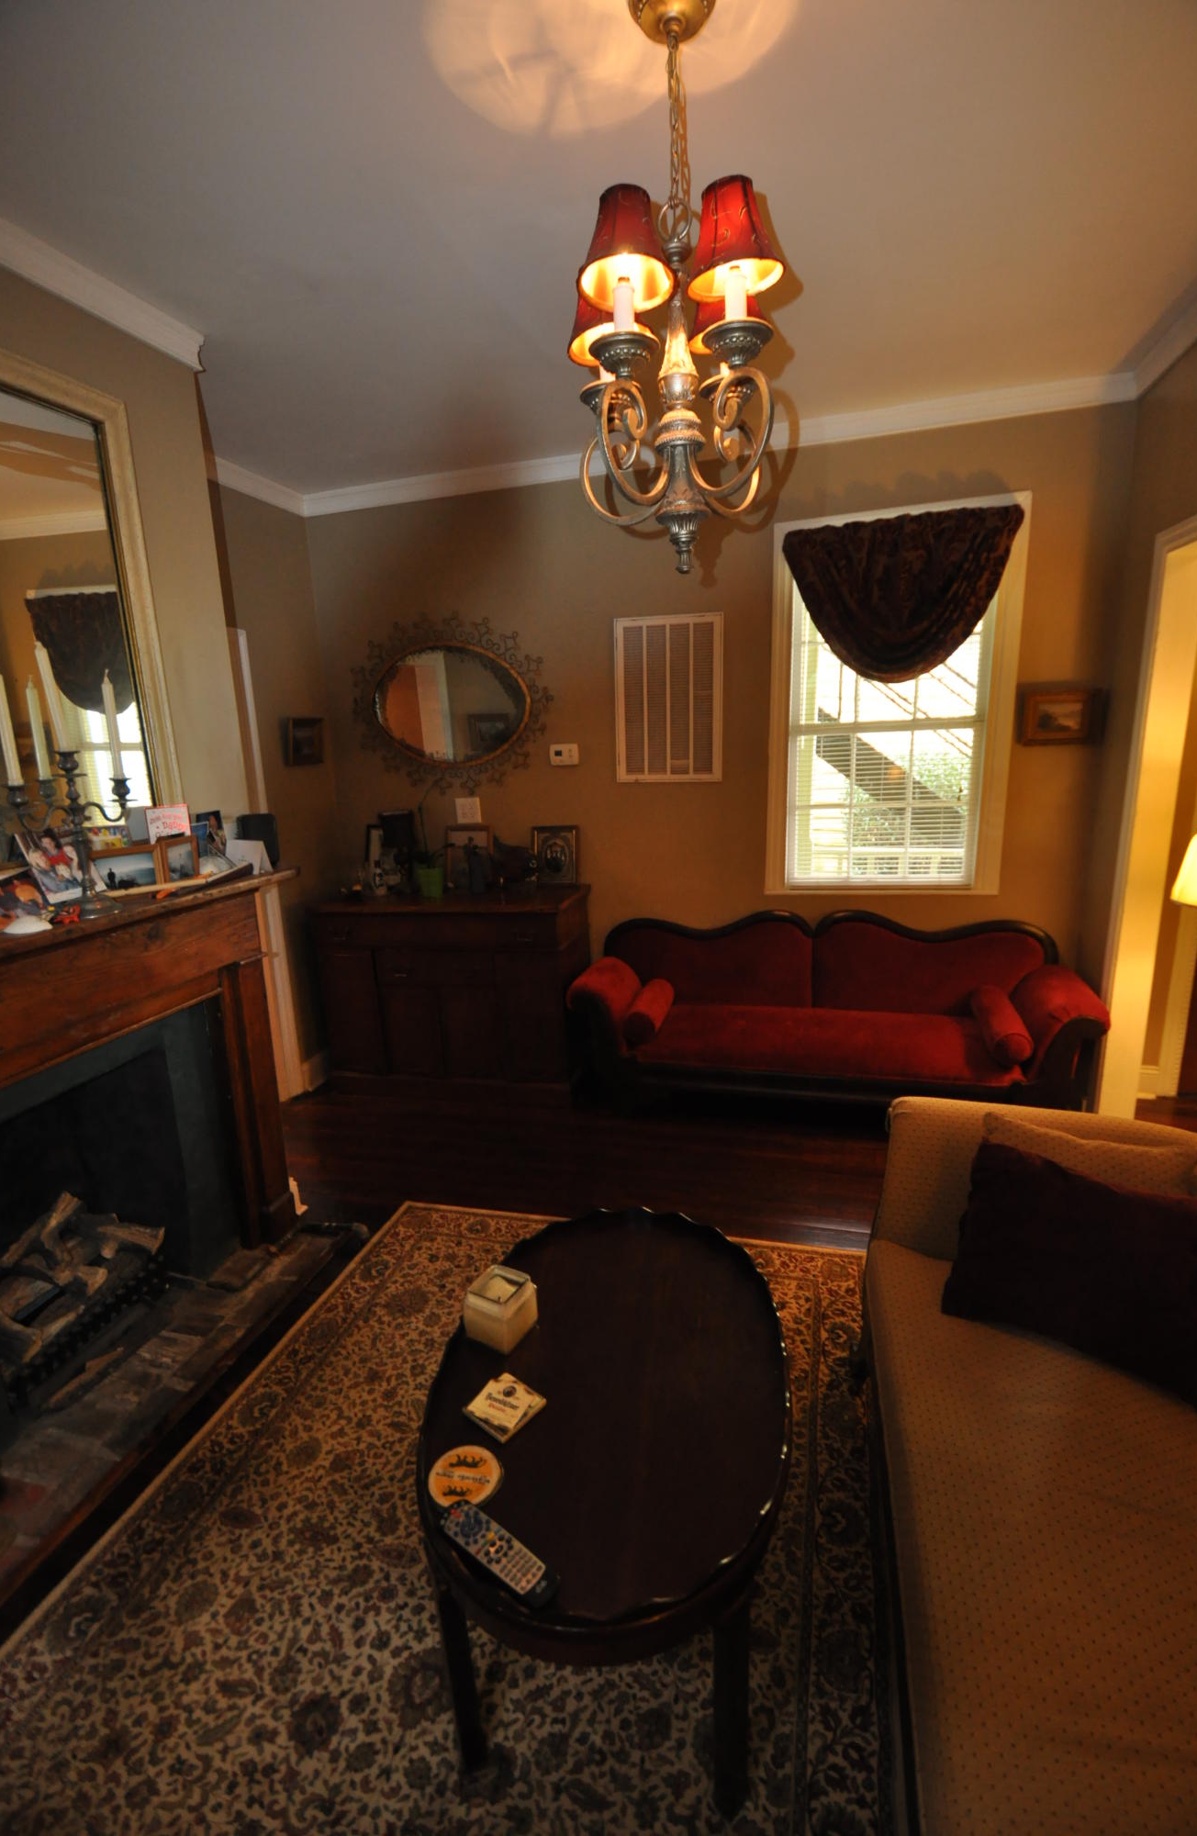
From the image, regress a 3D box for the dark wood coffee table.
[{"bbox_3d":[0.040,0.994,1.358,0.592,0.516,0.853,0,13,11],"label":"dark wood coffee table"}]

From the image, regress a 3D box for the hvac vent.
[{"bbox_3d":[0.296,-0.917,3.240,0.462,0.685,0.030,1,13,15],"label":"hvac vent"}]

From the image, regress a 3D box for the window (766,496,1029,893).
[{"bbox_3d":[1.141,-0.810,3.014,0.926,1.484,0.110,1,13,15],"label":"window"}]

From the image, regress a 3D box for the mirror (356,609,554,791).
[{"bbox_3d":[-0.681,-0.980,3.491,1.002,0.796,0.040,1,13,15],"label":"mirror"}]

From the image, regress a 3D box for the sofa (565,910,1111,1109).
[{"bbox_3d":[0.862,0.417,3.064,1.905,0.808,0.597,1,13,15],"label":"sofa"}]

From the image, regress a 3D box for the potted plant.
[{"bbox_3d":[-0.762,-0.316,3.433,0.170,0.435,0.170,1,13,15],"label":"potted plant"}]

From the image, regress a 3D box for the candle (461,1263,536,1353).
[{"bbox_3d":[-0.176,0.706,1.388,0.089,0.091,0.089,5,15,31],"label":"candle"}]

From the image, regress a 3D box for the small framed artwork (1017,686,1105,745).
[{"bbox_3d":[1.722,-0.753,2.865,0.251,0.211,0.045,1,13,15],"label":"small framed artwork"}]

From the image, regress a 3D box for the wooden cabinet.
[{"bbox_3d":[-0.625,0.336,3.520,1.158,0.890,0.535,1,13,15],"label":"wooden cabinet"}]

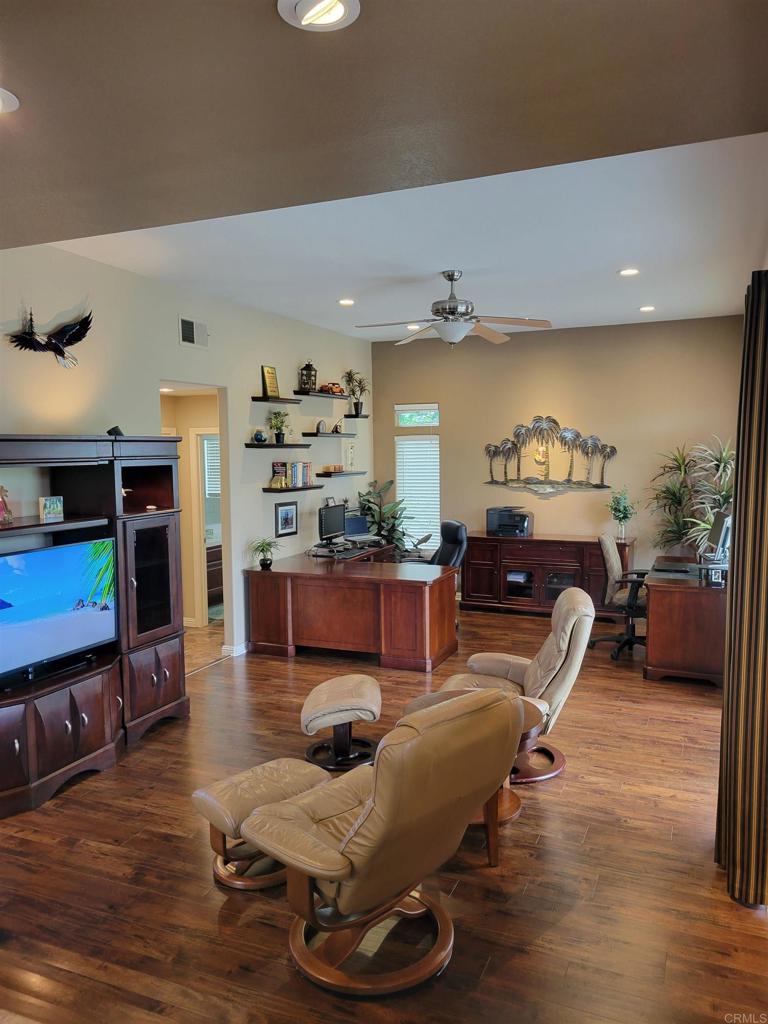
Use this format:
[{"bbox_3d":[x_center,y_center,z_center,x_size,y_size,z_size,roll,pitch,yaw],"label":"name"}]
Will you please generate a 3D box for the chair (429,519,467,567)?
[{"bbox_3d":[0.500,0.625,8.000,0.700,1.110,0.660,-1,5,-9],"label":"chair"}]

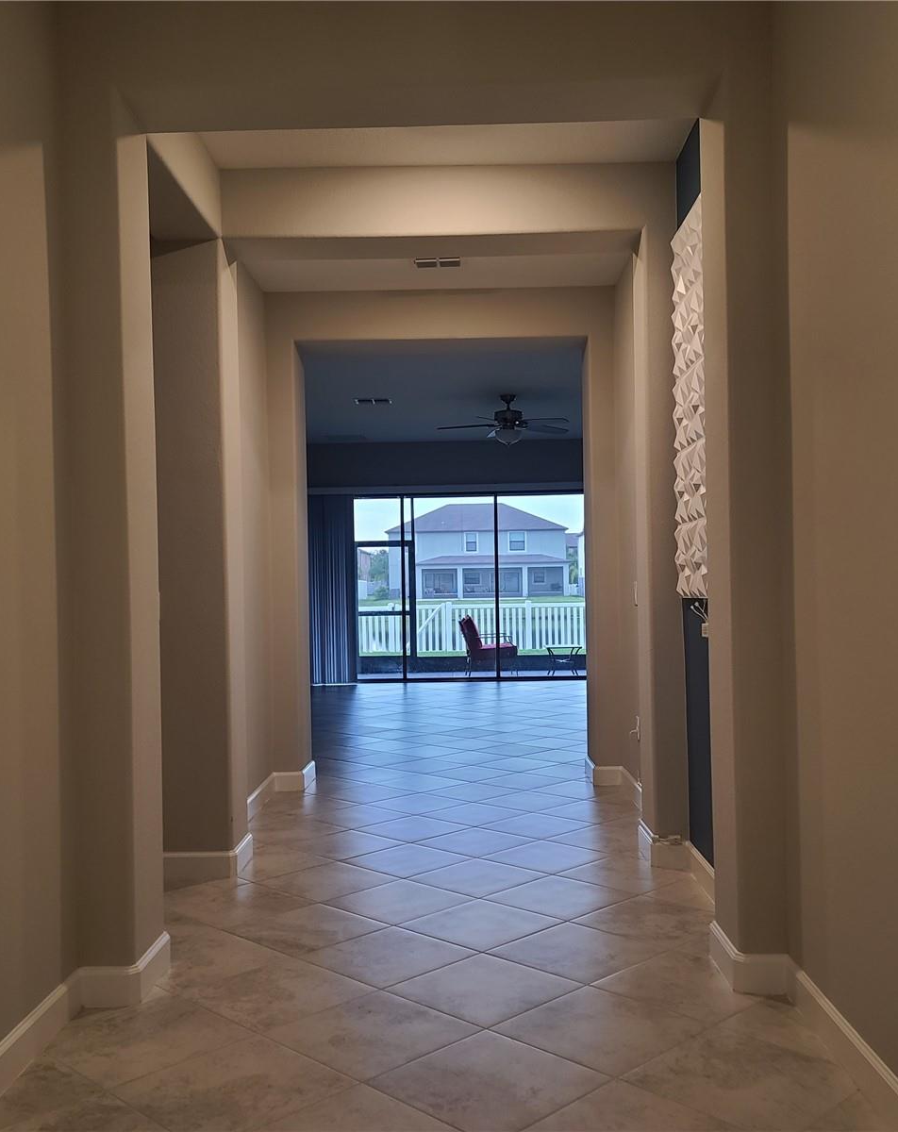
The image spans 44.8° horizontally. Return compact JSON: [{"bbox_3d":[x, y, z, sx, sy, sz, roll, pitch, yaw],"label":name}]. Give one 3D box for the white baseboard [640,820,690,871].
[{"bbox_3d":[0.973,1.259,4.920,0.187,0.118,0.320,-1,-1,1],"label":"white baseboard"}]

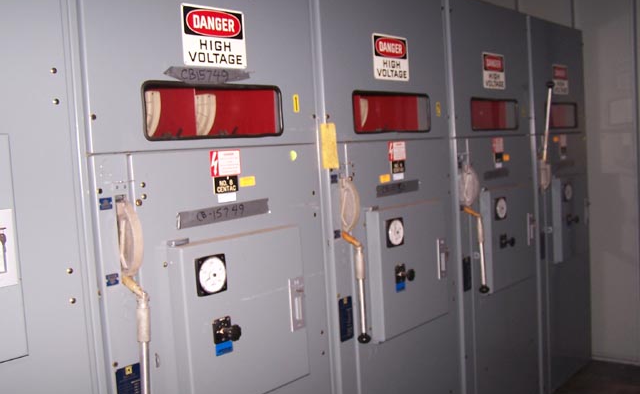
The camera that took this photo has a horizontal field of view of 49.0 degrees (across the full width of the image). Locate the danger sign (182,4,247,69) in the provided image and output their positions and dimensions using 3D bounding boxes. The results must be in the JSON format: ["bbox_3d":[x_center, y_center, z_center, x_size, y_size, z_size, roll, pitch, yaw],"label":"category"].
[{"bbox_3d":[-0.311,-0.479,2.112,0.006,0.177,0.253,0,5,39],"label":"danger sign"}]

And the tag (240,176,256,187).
[{"bbox_3d":[-0.226,-0.049,2.218,0.004,0.030,0.067,0,5,39],"label":"tag"}]

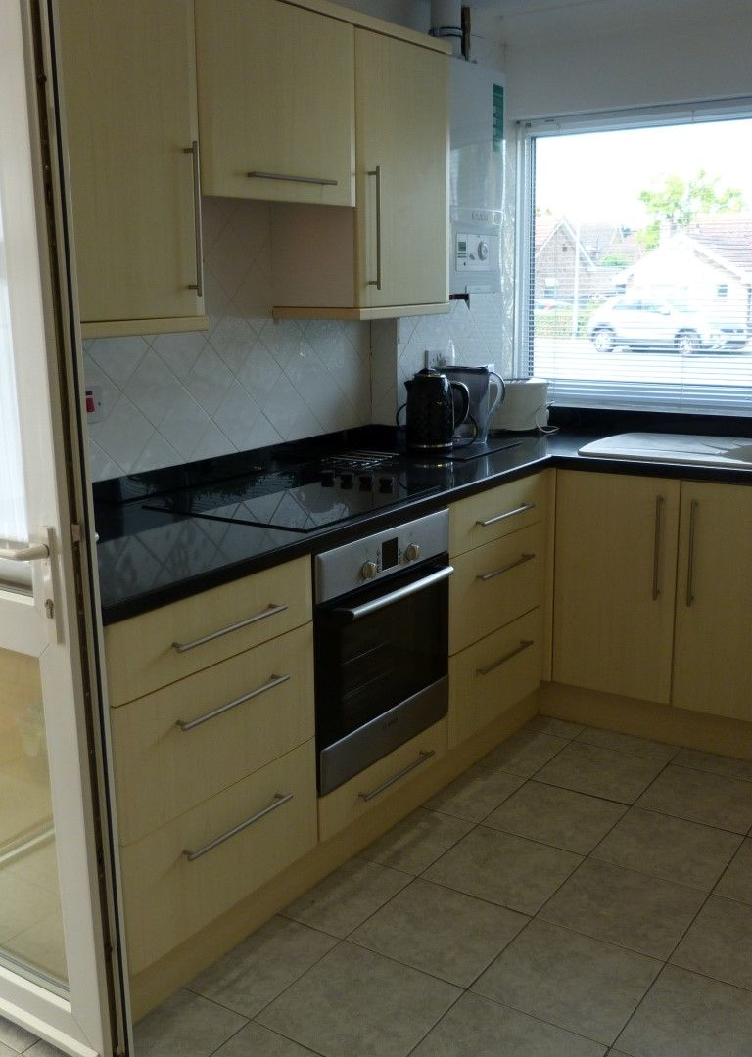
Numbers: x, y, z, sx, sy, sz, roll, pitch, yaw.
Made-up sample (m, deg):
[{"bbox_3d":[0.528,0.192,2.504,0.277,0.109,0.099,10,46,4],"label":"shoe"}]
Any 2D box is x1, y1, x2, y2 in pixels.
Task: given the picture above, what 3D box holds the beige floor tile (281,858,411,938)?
[{"bbox_3d":[-0.059,0.908,2.507,0.186,0.010,0.314,7,15,34],"label":"beige floor tile"}]

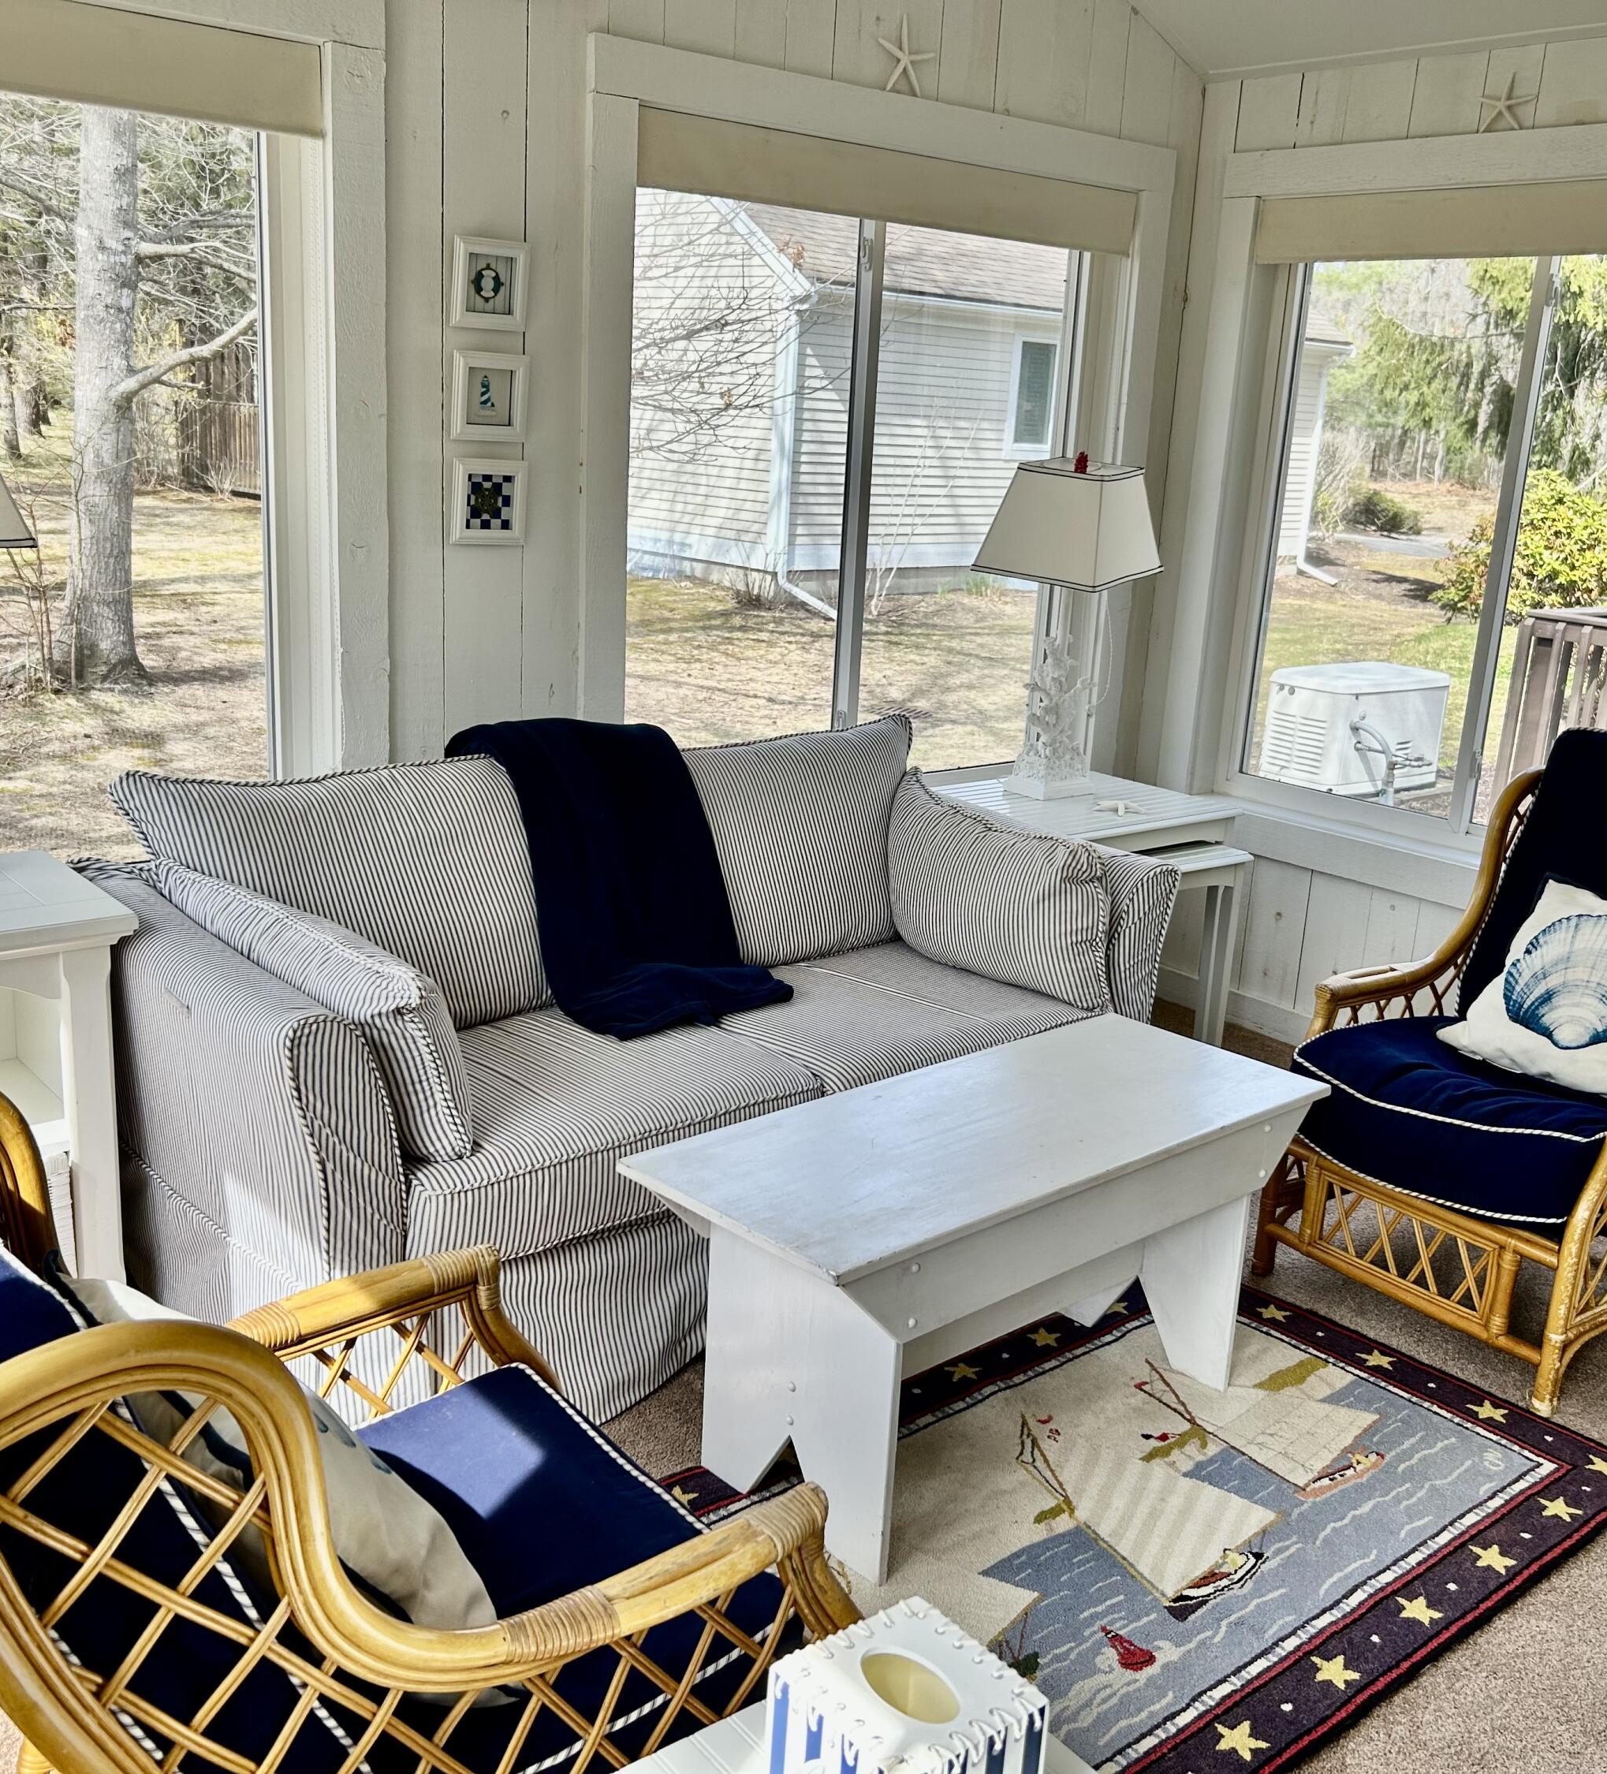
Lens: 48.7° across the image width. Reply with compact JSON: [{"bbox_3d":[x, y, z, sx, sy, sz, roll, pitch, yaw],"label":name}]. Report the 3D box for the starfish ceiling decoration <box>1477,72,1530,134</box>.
[{"bbox_3d":[1.424,-1.595,3.610,0.018,0.110,0.104,-10,20,-40],"label":"starfish ceiling decoration"}]

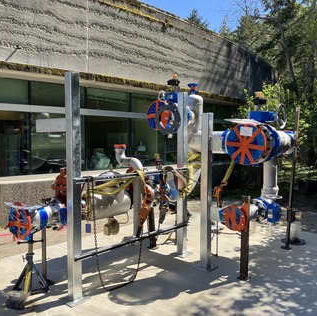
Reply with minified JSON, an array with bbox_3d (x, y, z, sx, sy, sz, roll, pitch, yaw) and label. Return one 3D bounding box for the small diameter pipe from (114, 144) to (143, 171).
[{"bbox_3d":[-0.396,-0.007,4.500,0.400,0.340,0.135,3,5,40],"label":"small diameter pipe"}]

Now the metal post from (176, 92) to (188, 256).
[{"bbox_3d":[0.326,0.215,4.500,0.105,2.127,0.105,3,5,42],"label":"metal post"}]

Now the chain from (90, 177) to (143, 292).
[{"bbox_3d":[-0.434,0.773,3.560,0.560,1.130,0.120,-2,5,-37],"label":"chain"}]

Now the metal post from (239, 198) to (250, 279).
[{"bbox_3d":[0.959,0.875,3.771,0.080,0.906,0.080,3,5,42],"label":"metal post"}]

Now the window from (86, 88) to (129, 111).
[{"bbox_3d":[-1.126,-1.313,7.750,0.080,0.460,1.270,3,5,39],"label":"window"}]

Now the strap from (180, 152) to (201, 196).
[{"bbox_3d":[0.426,0.220,4.530,0.210,0.570,0.190,3,5,42],"label":"strap"}]

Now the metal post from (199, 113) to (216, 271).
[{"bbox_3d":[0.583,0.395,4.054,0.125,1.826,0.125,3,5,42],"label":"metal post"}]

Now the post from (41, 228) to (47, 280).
[{"bbox_3d":[-1.227,1.033,3.661,0.050,0.588,0.050,3,5,42],"label":"post"}]

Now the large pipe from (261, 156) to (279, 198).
[{"bbox_3d":[1.408,0.246,4.300,0.180,0.530,0.180,3,5,42],"label":"large pipe"}]

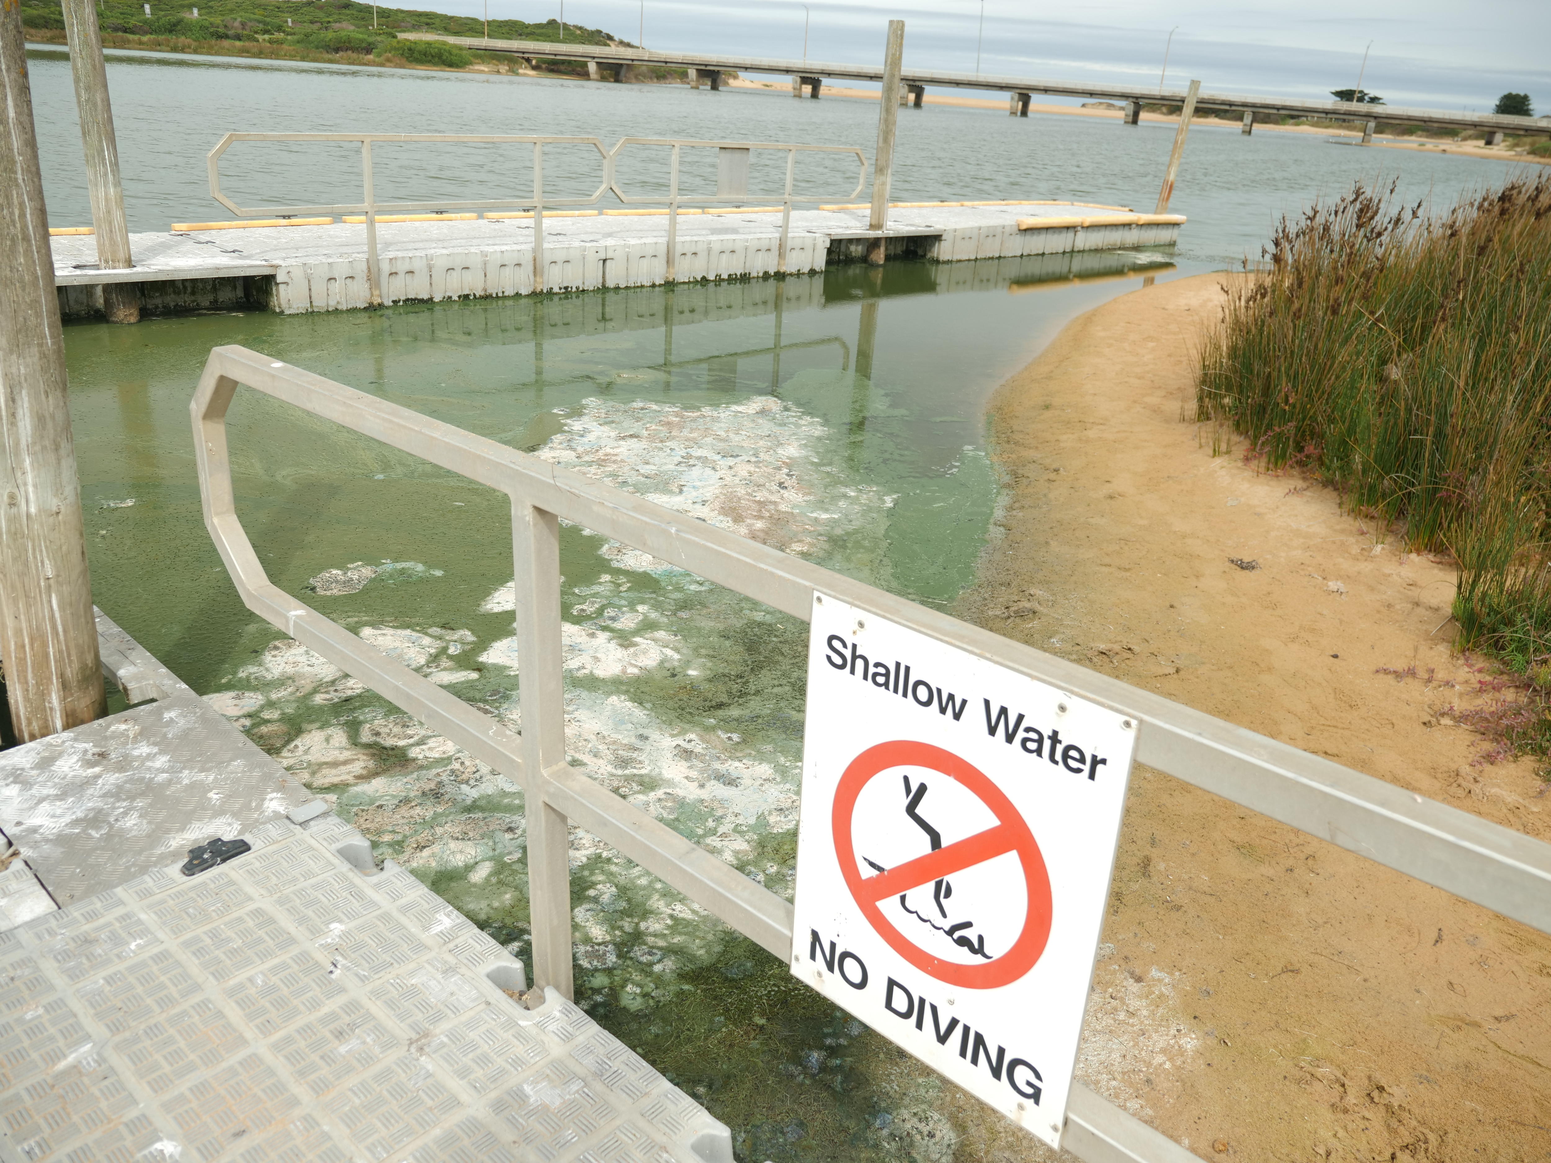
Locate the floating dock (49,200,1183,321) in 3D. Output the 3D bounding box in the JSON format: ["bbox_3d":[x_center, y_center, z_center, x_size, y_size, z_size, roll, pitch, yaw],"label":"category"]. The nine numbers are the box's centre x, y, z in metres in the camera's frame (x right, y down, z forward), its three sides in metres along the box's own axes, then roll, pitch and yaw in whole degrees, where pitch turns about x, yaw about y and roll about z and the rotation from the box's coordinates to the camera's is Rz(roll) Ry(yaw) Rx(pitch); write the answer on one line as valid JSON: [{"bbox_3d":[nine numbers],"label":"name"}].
[{"bbox_3d":[-0.136,-3.965,13.426,16.280,0.450,2.090,-18,31,-41],"label":"floating dock"}]

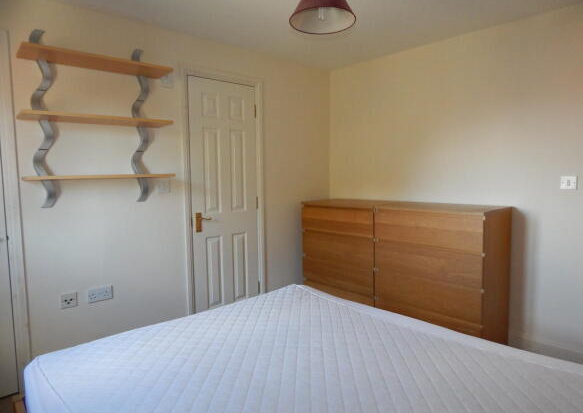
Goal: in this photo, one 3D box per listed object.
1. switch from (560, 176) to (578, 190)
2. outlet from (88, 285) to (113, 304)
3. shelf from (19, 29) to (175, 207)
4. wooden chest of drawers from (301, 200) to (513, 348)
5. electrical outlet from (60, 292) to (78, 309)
[{"bbox_3d":[1.762,-0.148,2.461,0.012,0.086,0.086,-5,6,-42],"label":"switch"},{"bbox_3d":[-1.226,0.567,2.487,0.146,0.086,0.012,-5,6,-42],"label":"outlet"},{"bbox_3d":[-1.148,-0.511,2.338,0.840,1.010,0.240,-5,6,-42],"label":"shelf"},{"bbox_3d":[0.833,0.488,3.171,0.480,1.000,1.600,-5,6,-42],"label":"wooden chest of drawers"},{"bbox_3d":[-1.357,0.576,2.367,0.086,0.086,0.012,-5,6,-42],"label":"electrical outlet"}]

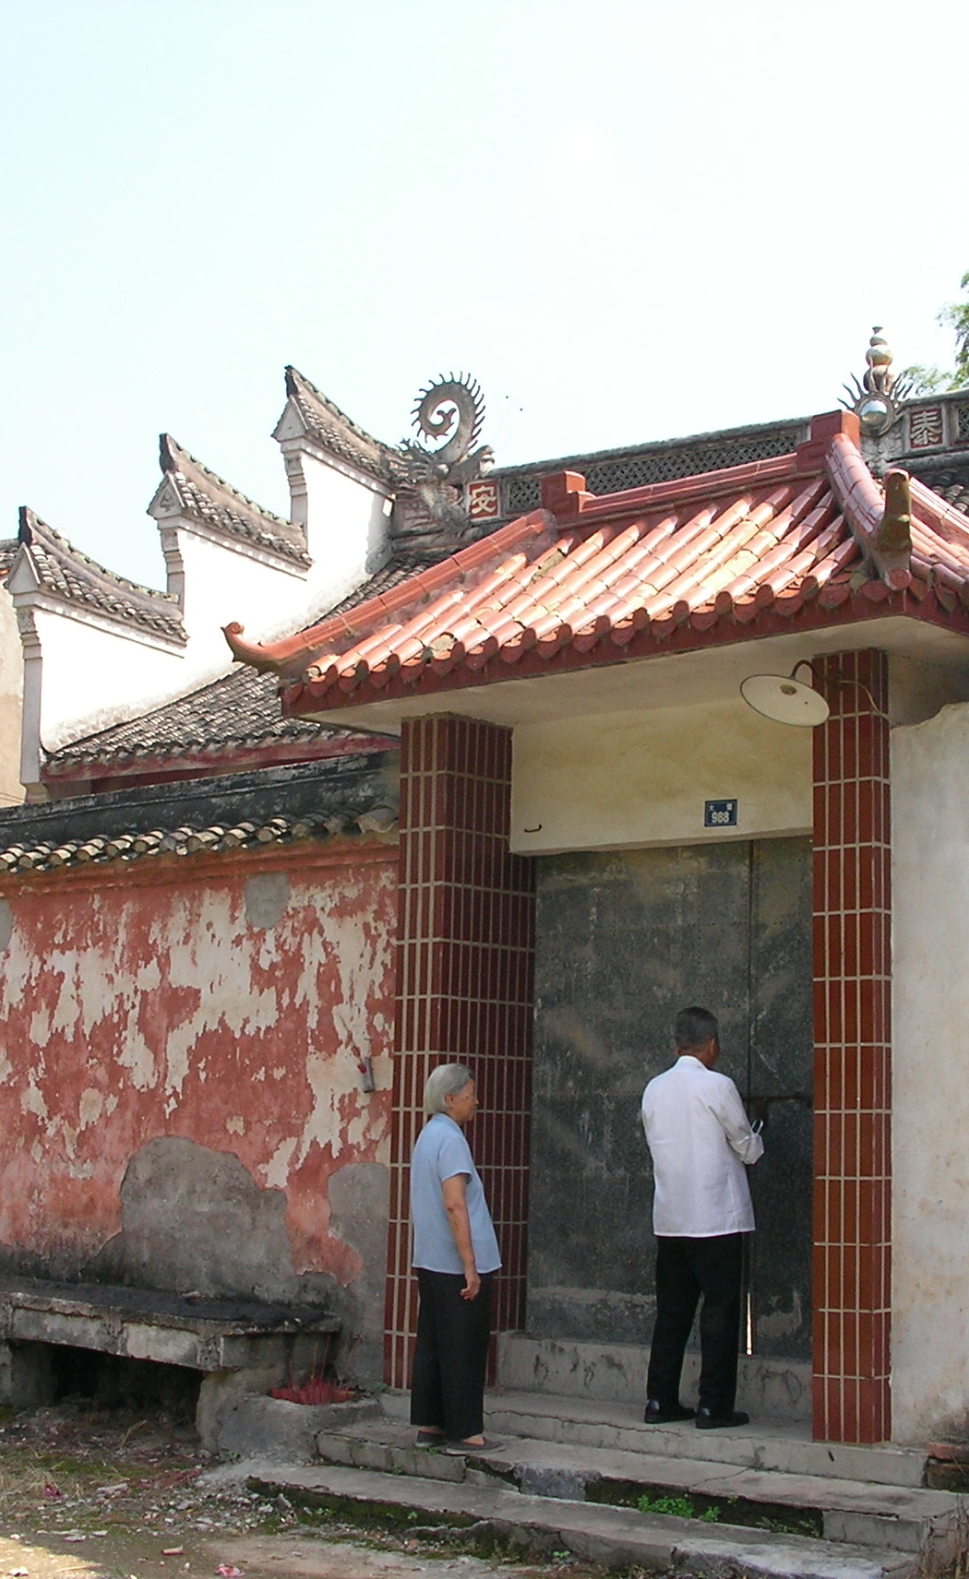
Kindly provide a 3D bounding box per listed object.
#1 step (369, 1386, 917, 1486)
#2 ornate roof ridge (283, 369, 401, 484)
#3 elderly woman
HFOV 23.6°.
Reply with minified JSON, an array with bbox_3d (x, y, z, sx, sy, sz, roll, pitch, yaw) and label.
[{"bbox_3d":[0.687,2.526,9.086,2.580,0.115,0.580,-6,-11,40],"label":"step"},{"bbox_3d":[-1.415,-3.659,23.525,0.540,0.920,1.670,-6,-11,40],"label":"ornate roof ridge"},{"bbox_3d":[-0.134,1.893,9.535,0.340,1.530,0.440,2,-8,-8],"label":"elderly woman"}]

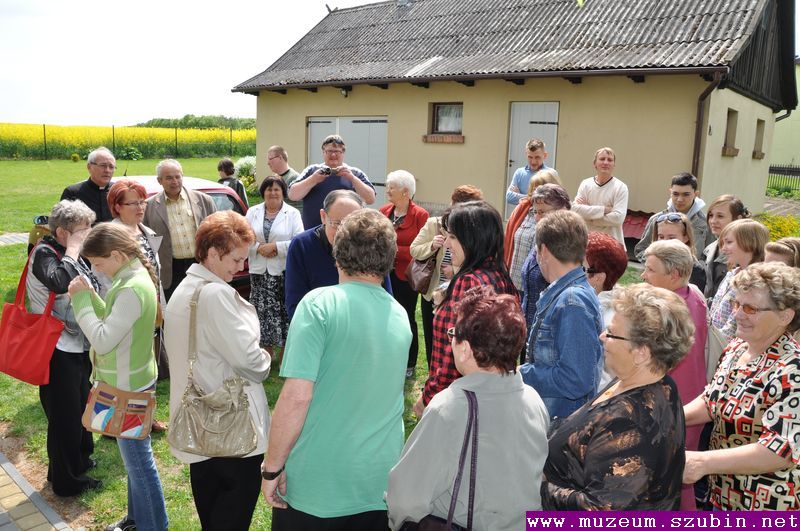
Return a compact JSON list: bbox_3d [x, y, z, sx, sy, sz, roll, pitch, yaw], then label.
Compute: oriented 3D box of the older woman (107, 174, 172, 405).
[{"bbox_3d":[-1.661,0.278,3.787,0.360,1.630,0.500,6,13,19],"label":"older woman"}]

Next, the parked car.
[{"bbox_3d":[-3.050,-0.405,7.200,1.660,1.430,3.850,-6,14,-34],"label":"parked car"}]

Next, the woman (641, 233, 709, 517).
[{"bbox_3d":[1.202,0.646,2.839,0.360,1.550,0.500,5,12,14],"label":"woman"}]

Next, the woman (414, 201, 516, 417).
[{"bbox_3d":[0.265,0.558,2.591,0.400,1.670,0.480,8,13,26],"label":"woman"}]

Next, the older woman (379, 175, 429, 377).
[{"bbox_3d":[0.034,0.099,4.806,0.500,1.650,0.340,9,14,30],"label":"older woman"}]

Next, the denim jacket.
[{"bbox_3d":[0.636,0.299,2.360,0.370,0.610,0.480,4,12,11],"label":"denim jacket"}]

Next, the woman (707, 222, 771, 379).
[{"bbox_3d":[1.809,0.527,3.362,0.340,1.580,0.480,4,12,8],"label":"woman"}]

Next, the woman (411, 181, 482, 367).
[{"bbox_3d":[0.489,0.111,5.045,0.560,1.570,0.380,1,12,-3],"label":"woman"}]

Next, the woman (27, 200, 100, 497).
[{"bbox_3d":[-1.745,0.437,3.152,0.420,1.550,0.500,-6,14,-34],"label":"woman"}]

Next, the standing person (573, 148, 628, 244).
[{"bbox_3d":[1.880,-0.238,5.784,0.550,1.770,0.360,6,13,16],"label":"standing person"}]

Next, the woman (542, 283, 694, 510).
[{"bbox_3d":[0.600,0.819,1.735,0.430,1.580,0.530,6,13,17],"label":"woman"}]

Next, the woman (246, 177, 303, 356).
[{"bbox_3d":[-1.033,0.084,4.863,0.500,1.580,0.320,3,12,3],"label":"woman"}]

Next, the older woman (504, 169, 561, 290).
[{"bbox_3d":[0.943,0.158,4.219,0.360,1.650,0.520,-9,16,-43],"label":"older woman"}]

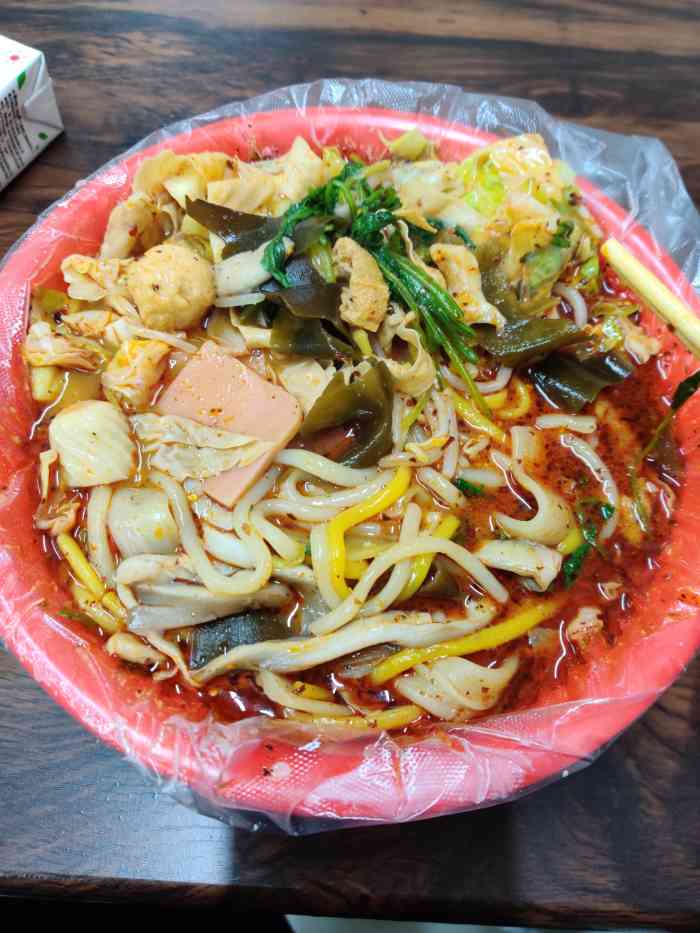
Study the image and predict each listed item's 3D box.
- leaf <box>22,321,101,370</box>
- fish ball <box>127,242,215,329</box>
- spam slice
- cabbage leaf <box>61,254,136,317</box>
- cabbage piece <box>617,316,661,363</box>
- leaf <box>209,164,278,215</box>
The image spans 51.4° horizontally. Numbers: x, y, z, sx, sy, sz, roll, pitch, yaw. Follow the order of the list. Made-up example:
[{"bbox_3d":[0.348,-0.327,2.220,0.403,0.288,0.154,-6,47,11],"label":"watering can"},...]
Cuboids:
[{"bbox_3d":[-0.095,-0.040,0.239,0.027,0.012,0.015,-1,63,-4],"label":"leaf"},{"bbox_3d":[-0.060,-0.060,0.244,0.029,0.029,0.029,0,63,-3],"label":"fish ball"},{"bbox_3d":[-0.040,-0.013,0.228,0.042,0.006,0.043,26,64,10],"label":"spam slice"},{"bbox_3d":[-0.085,-0.061,0.246,0.027,0.013,0.019,-14,64,-10],"label":"cabbage leaf"},{"bbox_3d":[0.100,-0.044,0.252,0.015,0.012,0.014,0,63,-3],"label":"cabbage piece"},{"bbox_3d":[-0.040,-0.101,0.267,0.026,0.014,0.019,9,63,2],"label":"leaf"}]

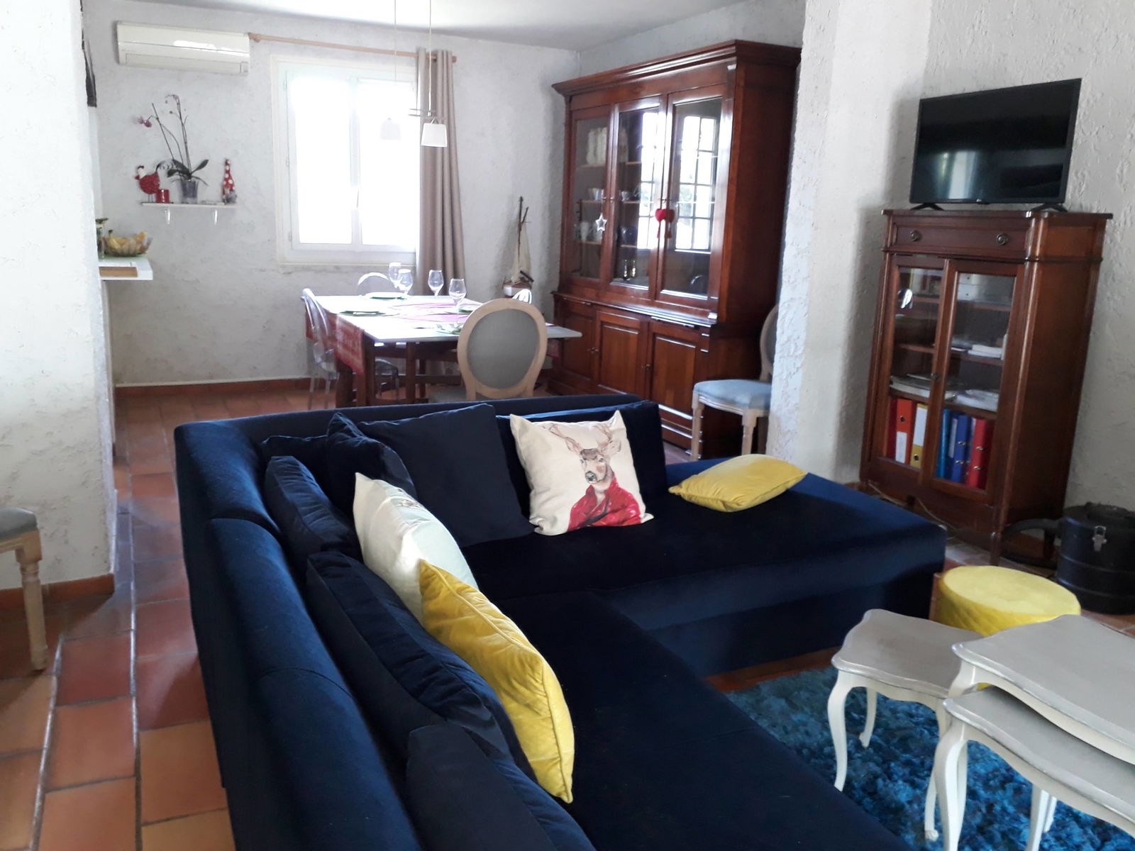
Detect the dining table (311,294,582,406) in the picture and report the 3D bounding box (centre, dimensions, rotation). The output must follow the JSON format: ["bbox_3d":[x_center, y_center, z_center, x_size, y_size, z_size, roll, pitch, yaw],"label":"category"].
[{"bbox_3d":[-0.804,-0.276,5.124,1.000,0.750,1.950,-5,15,-28],"label":"dining table"}]

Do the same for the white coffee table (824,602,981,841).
[{"bbox_3d":[0.792,0.692,2.063,0.290,0.370,0.355,11,16,33],"label":"white coffee table"}]

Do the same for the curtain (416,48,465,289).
[{"bbox_3d":[-0.926,-1.507,6.670,0.400,2.400,0.160,-5,15,-26],"label":"curtain"}]

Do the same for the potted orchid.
[{"bbox_3d":[-2.558,-1.808,5.795,0.380,0.680,0.240,-5,15,-26],"label":"potted orchid"}]

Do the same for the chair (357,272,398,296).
[{"bbox_3d":[-1.187,-0.516,5.677,0.400,0.890,0.510,-5,15,-26],"label":"chair"}]

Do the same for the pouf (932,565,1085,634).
[{"bbox_3d":[1.242,0.620,2.534,0.355,0.330,0.355,2,13,0],"label":"pouf"}]

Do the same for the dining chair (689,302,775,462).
[{"bbox_3d":[0.995,-0.206,4.487,0.550,0.970,0.490,-6,16,-30],"label":"dining chair"}]

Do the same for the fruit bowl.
[{"bbox_3d":[-2.705,-1.113,5.439,0.285,0.150,0.285,-5,15,-26],"label":"fruit bowl"}]

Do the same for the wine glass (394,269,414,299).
[{"bbox_3d":[-0.997,-0.853,5.446,0.090,0.210,0.090,-5,15,-26],"label":"wine glass"}]

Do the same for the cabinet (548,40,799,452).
[{"bbox_3d":[0.509,-1.128,5.682,0.480,2.173,2.100,-5,15,-26],"label":"cabinet"}]

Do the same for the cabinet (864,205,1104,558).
[{"bbox_3d":[1.723,-0.204,3.825,0.416,1.375,0.779,-5,15,-26],"label":"cabinet"}]

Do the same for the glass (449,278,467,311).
[{"bbox_3d":[-0.559,-0.645,4.530,0.087,0.215,0.087,-5,15,-26],"label":"glass"}]

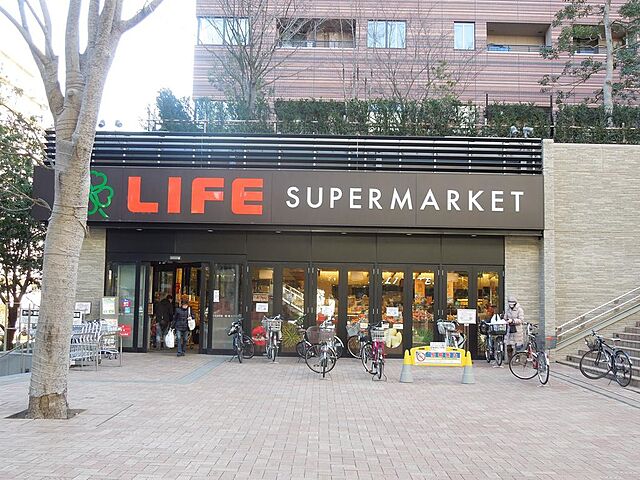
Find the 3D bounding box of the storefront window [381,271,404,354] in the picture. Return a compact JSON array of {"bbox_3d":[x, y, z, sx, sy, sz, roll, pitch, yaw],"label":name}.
[{"bbox_3d":[1.921,1.896,19.262,0.670,2.330,0.100,1,-5,0],"label":"storefront window"}]

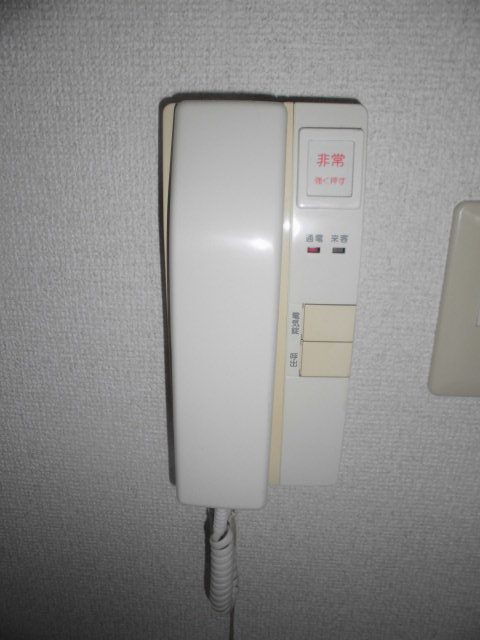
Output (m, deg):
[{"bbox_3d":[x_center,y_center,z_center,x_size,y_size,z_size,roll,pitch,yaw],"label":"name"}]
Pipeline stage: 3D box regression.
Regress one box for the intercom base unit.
[{"bbox_3d":[0.010,0.001,0.264,0.103,0.225,0.060,1,16,-1],"label":"intercom base unit"}]

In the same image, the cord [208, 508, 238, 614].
[{"bbox_3d":[-0.011,0.160,0.323,0.019,0.090,0.028,1,16,-1],"label":"cord"}]

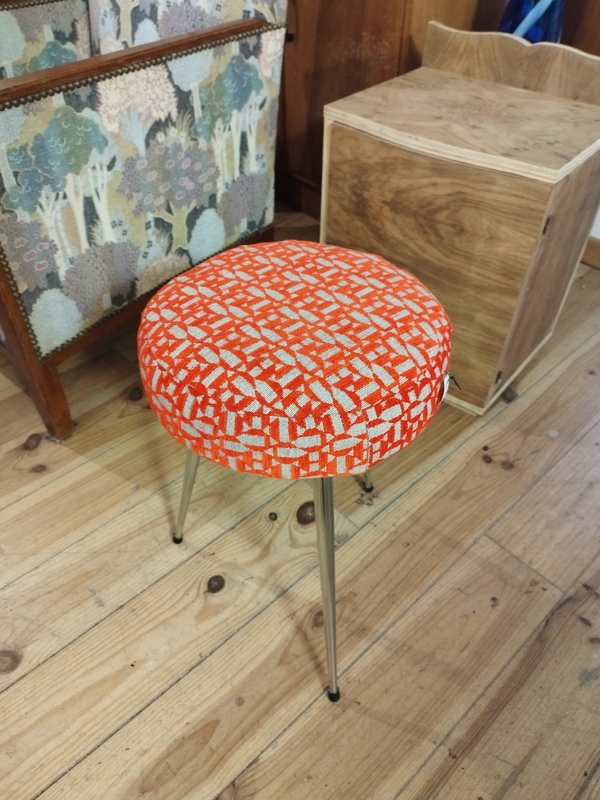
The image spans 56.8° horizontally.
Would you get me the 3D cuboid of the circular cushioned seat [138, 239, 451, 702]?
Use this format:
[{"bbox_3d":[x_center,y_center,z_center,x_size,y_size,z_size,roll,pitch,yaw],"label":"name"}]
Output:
[{"bbox_3d":[0.023,0.097,0.691,0.346,0.469,0.350,1,44,-1],"label":"circular cushioned seat"}]

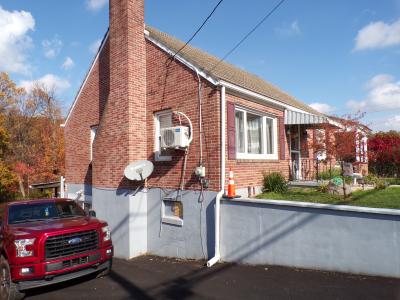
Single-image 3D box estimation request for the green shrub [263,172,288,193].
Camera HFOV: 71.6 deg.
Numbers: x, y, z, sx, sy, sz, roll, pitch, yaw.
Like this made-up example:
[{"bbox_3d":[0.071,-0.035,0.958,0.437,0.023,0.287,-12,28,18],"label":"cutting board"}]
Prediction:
[{"bbox_3d":[2.164,0.932,7.950,0.700,0.600,0.720,-3,-4,41],"label":"green shrub"}]

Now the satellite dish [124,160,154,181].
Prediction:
[{"bbox_3d":[-1.638,0.515,7.468,0.800,0.570,0.340,-7,-22,-11],"label":"satellite dish"}]

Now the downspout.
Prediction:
[{"bbox_3d":[0.397,0.480,6.391,0.100,4.127,0.710,-3,-4,41],"label":"downspout"}]

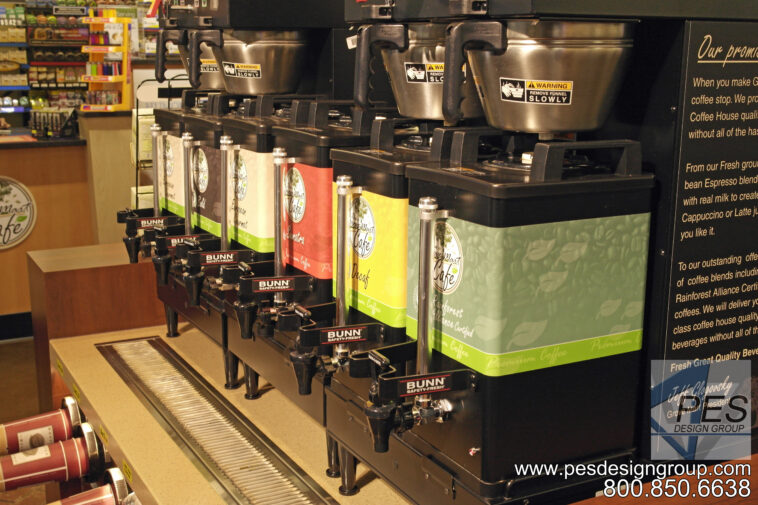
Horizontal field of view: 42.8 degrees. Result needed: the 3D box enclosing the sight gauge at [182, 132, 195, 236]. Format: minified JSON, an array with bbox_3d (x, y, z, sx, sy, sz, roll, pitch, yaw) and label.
[{"bbox_3d":[-0.406,-0.130,2.066,0.024,0.250,0.024,-6,14,-28],"label":"sight gauge"}]

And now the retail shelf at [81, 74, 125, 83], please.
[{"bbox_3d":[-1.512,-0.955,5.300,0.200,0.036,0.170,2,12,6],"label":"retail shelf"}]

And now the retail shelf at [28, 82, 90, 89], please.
[{"bbox_3d":[-2.077,-1.092,6.294,0.400,0.040,0.200,-6,15,-29],"label":"retail shelf"}]

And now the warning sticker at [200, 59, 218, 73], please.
[{"bbox_3d":[-0.392,-0.419,2.166,0.092,0.028,0.013,8,32,27],"label":"warning sticker"}]

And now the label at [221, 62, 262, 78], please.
[{"bbox_3d":[-0.284,-0.375,1.999,0.090,0.029,0.014,6,30,22],"label":"label"}]

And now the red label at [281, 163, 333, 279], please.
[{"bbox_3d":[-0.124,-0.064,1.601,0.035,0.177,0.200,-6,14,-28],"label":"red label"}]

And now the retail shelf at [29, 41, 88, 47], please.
[{"bbox_3d":[-2.175,-1.404,6.503,0.385,0.038,0.250,-6,14,-28],"label":"retail shelf"}]

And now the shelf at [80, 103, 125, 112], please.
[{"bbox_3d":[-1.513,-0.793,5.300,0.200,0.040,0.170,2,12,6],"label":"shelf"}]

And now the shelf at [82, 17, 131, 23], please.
[{"bbox_3d":[-1.402,-1.191,4.972,0.180,0.032,0.190,3,13,8],"label":"shelf"}]

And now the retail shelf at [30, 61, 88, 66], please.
[{"bbox_3d":[-2.071,-1.232,6.294,0.400,0.040,0.200,-6,15,-29],"label":"retail shelf"}]

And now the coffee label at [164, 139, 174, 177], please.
[{"bbox_3d":[-0.490,-0.220,2.271,0.004,0.087,0.077,-6,14,-28],"label":"coffee label"}]

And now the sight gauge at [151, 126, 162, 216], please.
[{"bbox_3d":[-0.512,-0.172,2.231,0.024,0.250,0.024,-6,15,-29],"label":"sight gauge"}]

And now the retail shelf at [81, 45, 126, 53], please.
[{"bbox_3d":[-1.402,-1.044,4.972,0.180,0.036,0.190,3,13,8],"label":"retail shelf"}]

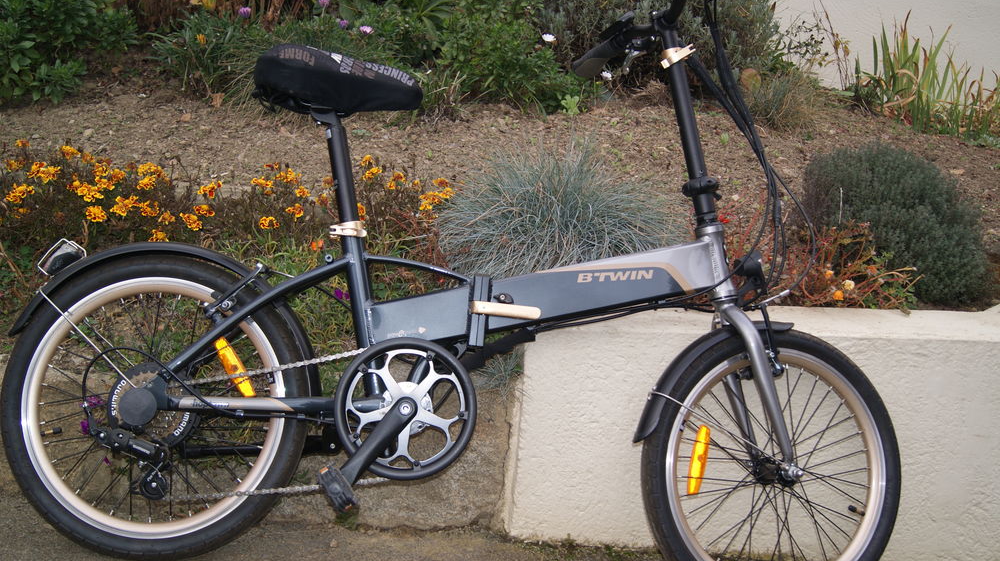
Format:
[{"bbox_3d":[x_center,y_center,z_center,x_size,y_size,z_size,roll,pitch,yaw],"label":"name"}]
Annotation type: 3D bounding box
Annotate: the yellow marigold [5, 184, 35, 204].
[{"bbox_3d":[-1.056,-0.189,2.200,0.064,0.045,0.055,3,10,0],"label":"yellow marigold"}]

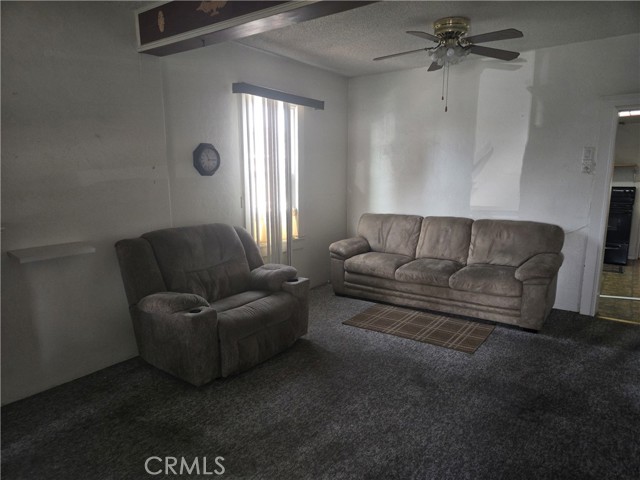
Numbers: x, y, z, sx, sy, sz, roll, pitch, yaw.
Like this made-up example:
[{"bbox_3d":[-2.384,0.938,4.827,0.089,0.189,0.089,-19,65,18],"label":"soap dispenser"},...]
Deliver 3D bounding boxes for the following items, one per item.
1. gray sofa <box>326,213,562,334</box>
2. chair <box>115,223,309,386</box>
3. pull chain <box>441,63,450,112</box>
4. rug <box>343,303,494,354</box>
[{"bbox_3d":[1.315,0.241,4.686,2.384,0.942,0.934,6,11,35],"label":"gray sofa"},{"bbox_3d":[-0.790,0.405,3.529,0.905,1.007,1.212,6,11,35],"label":"chair"},{"bbox_3d":[1.077,-1.304,3.646,0.045,0.406,0.030,2,10,16],"label":"pull chain"},{"bbox_3d":[0.942,0.810,4.086,1.244,0.012,0.774,6,11,35],"label":"rug"}]

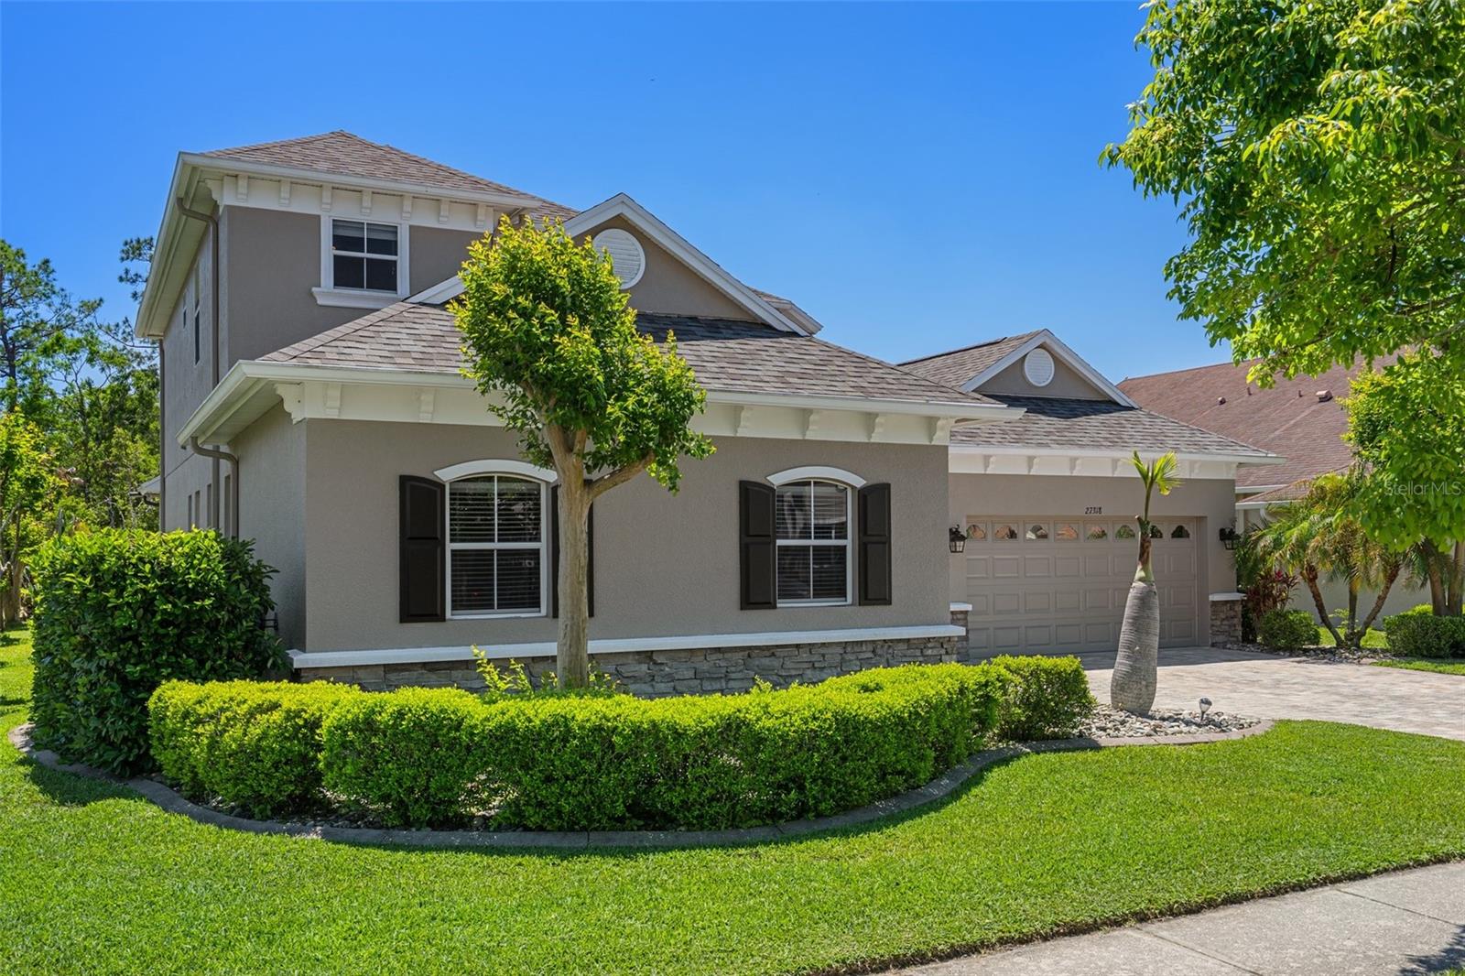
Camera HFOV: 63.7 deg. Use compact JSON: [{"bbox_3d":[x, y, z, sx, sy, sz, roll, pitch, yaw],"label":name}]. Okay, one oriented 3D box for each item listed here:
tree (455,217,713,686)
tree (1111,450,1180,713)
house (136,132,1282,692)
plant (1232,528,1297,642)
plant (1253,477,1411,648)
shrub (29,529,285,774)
[{"bbox_3d":[-1.120,0.030,8.900,1.980,4.100,1.800,0,-2,0],"label":"tree"},{"bbox_3d":[4.240,0.950,12.150,0.680,2.680,0.600,1,-2,-28],"label":"tree"},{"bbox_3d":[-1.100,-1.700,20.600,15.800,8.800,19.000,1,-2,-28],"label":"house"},{"bbox_3d":[9.000,1.630,19.900,1.200,1.950,1.100,1,-2,-28],"label":"plant"},{"bbox_3d":[9.850,1.180,19.300,2.650,2.900,2.500,1,-2,-28],"label":"plant"},{"bbox_3d":[-4.650,1.230,9.550,2.050,1.820,2.000,1,-2,-28],"label":"shrub"}]

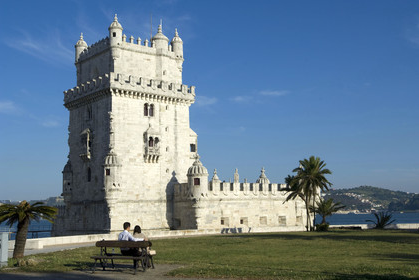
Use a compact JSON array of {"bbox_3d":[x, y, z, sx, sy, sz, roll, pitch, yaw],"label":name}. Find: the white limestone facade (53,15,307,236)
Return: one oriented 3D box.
[{"bbox_3d":[-2.088,-0.001,85.759,37.080,29.660,21.840,5,-9,-38],"label":"white limestone facade"}]

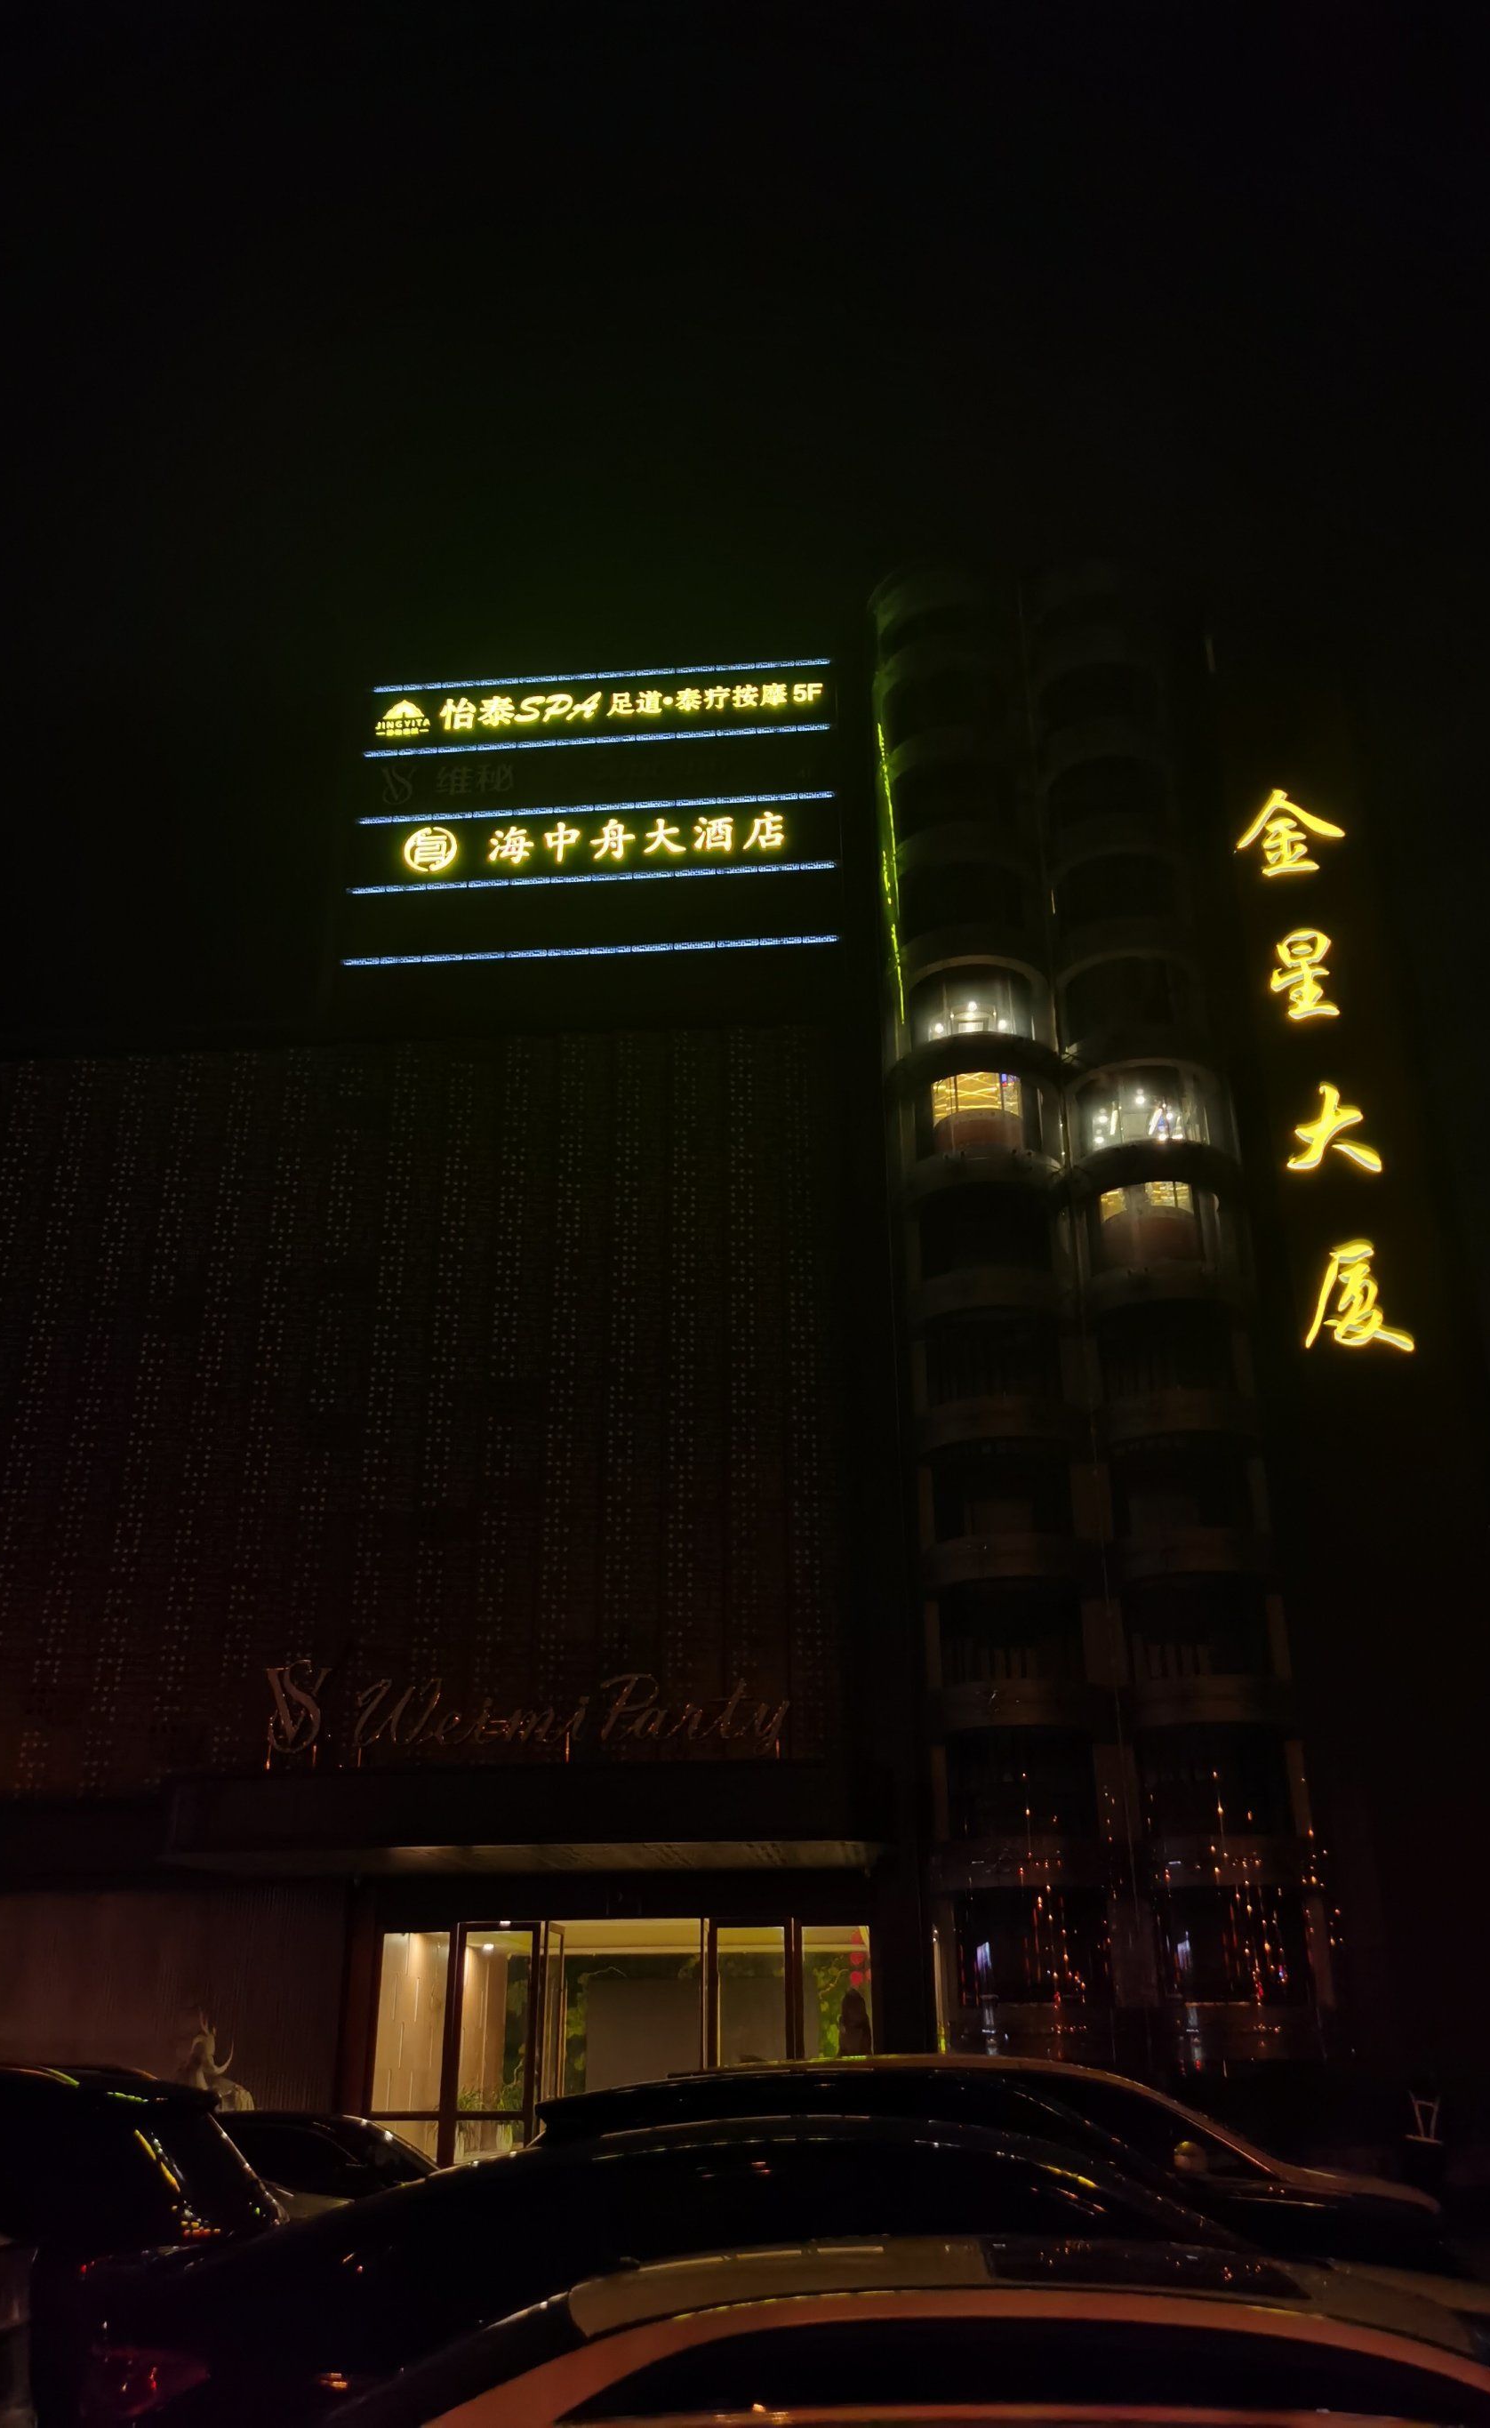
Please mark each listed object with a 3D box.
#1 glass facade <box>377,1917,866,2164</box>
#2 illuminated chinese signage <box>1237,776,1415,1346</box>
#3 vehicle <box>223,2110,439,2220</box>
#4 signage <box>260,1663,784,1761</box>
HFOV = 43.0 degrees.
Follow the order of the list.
[{"bbox_3d":[-1.481,9.749,21.954,5.800,3.017,0.300,-2,-26,4],"label":"glass facade"},{"bbox_3d":[8.479,-2.405,27.762,1.763,9.526,0.200,-2,-26,4],"label":"illuminated chinese signage"},{"bbox_3d":[-3.330,7.664,14.413,4.750,1.460,1.820,-2,-26,4],"label":"vehicle"},{"bbox_3d":[-2.514,5.592,21.516,6.100,1.094,0.150,-2,-26,4],"label":"signage"}]

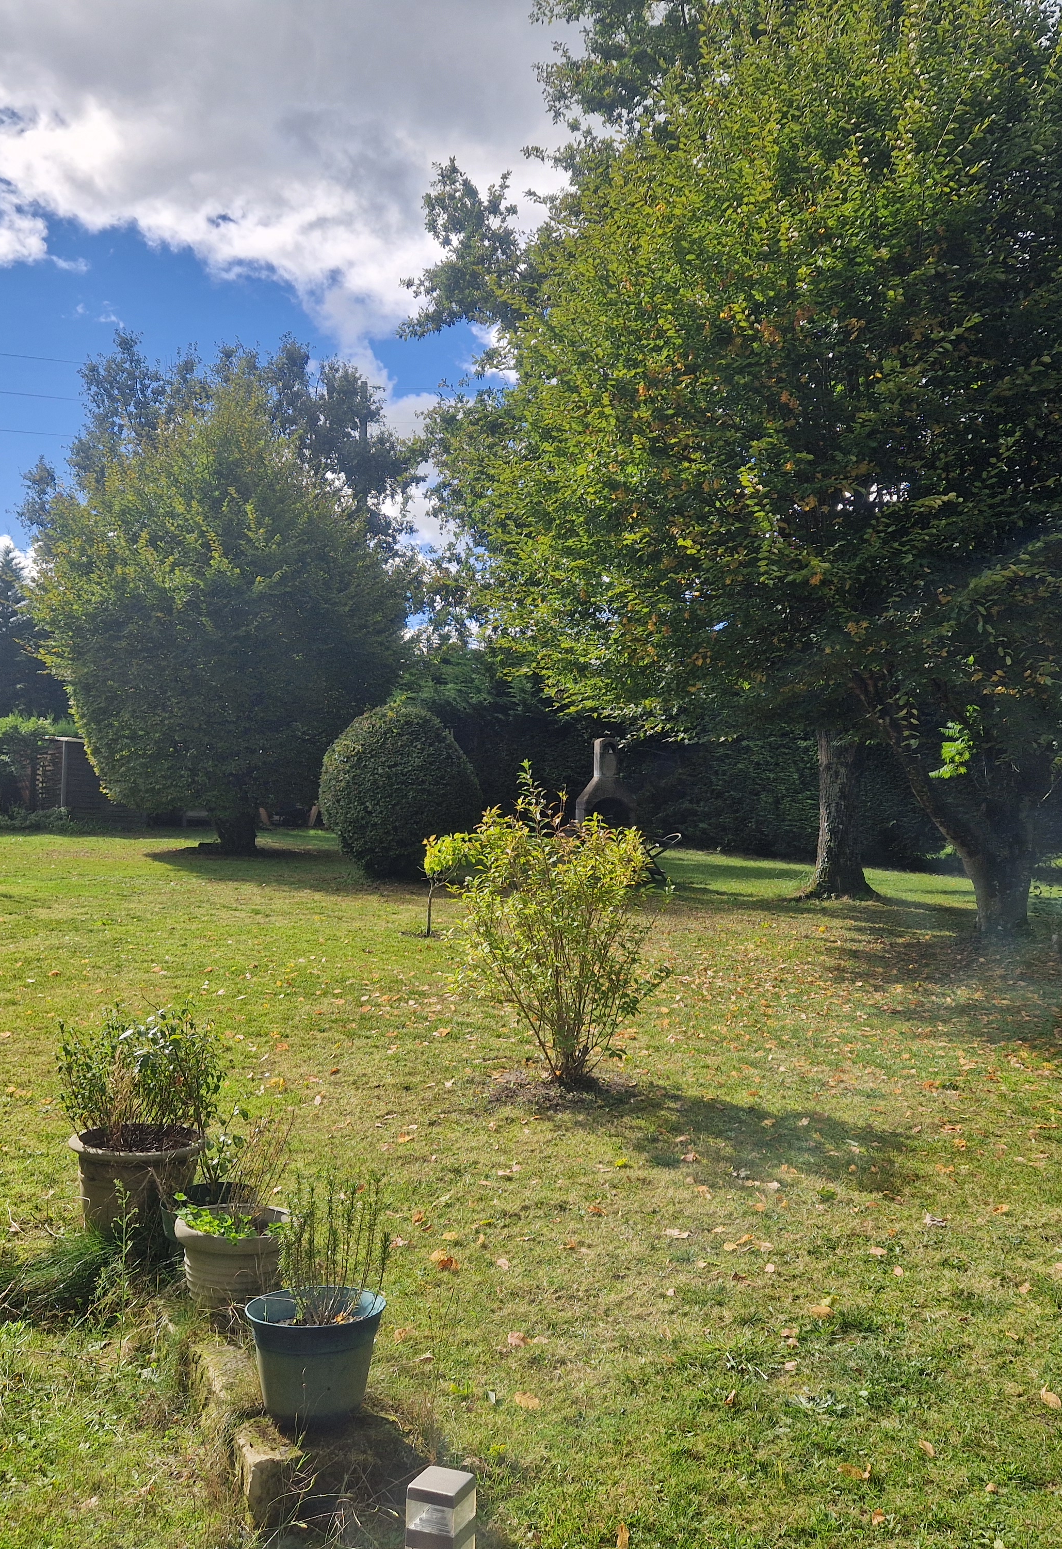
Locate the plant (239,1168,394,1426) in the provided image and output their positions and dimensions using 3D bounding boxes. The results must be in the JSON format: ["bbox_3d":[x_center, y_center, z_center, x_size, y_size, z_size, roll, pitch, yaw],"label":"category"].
[{"bbox_3d":[-0.470,1.140,3.020,0.320,0.522,0.310,0,-1,0],"label":"plant"}]

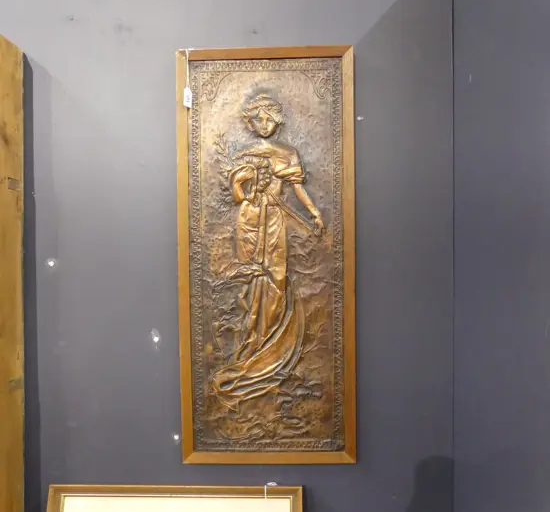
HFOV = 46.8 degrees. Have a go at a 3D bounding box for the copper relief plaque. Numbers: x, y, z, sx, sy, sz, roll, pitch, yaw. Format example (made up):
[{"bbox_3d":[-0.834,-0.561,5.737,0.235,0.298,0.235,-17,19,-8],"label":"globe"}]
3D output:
[{"bbox_3d":[-0.018,0.004,1.468,0.400,0.950,0.033,-1,2,2],"label":"copper relief plaque"}]

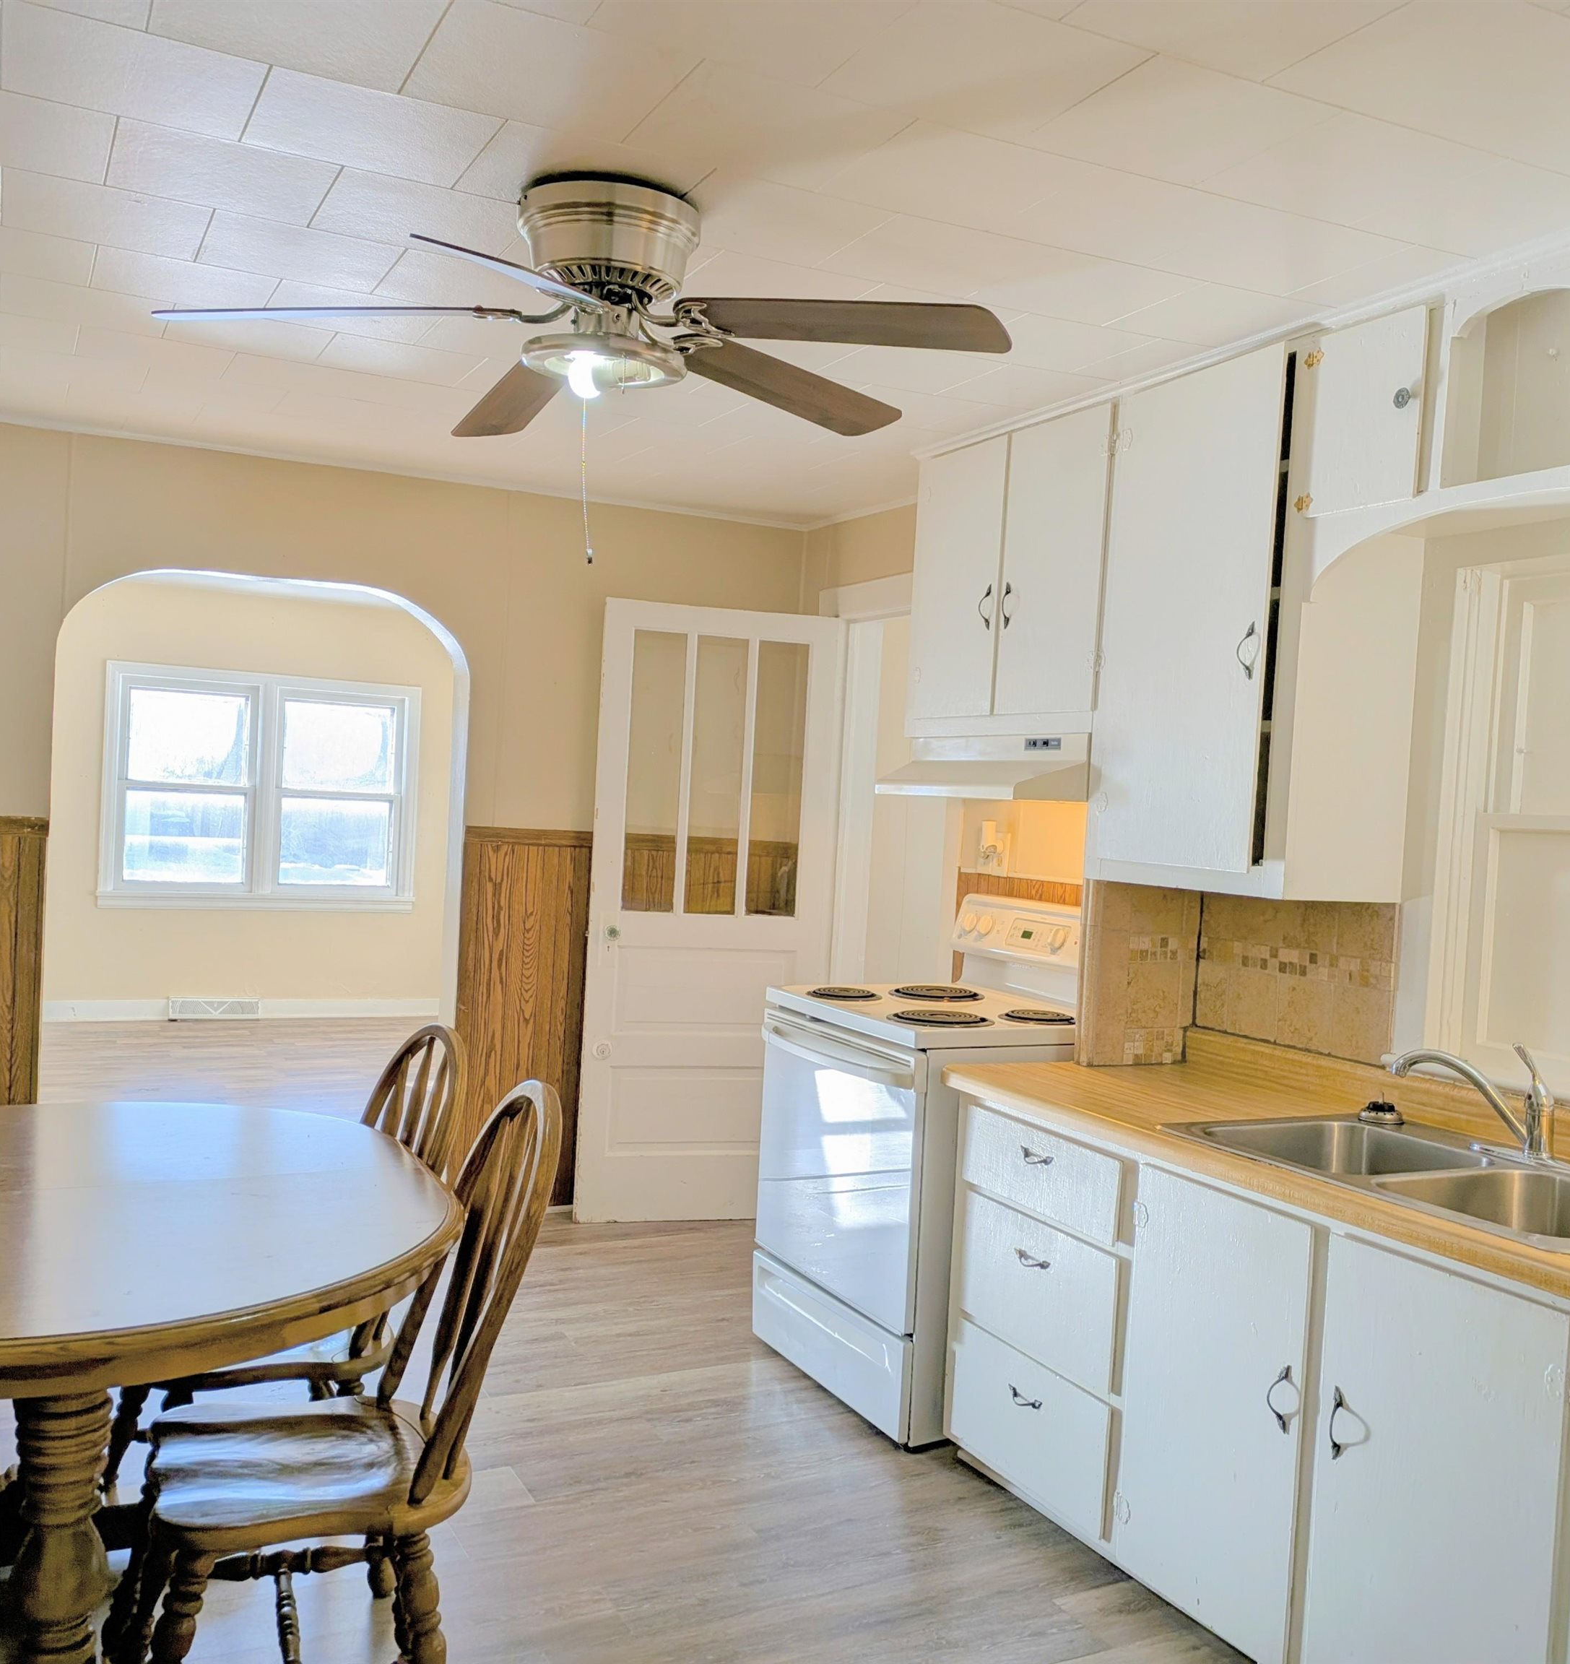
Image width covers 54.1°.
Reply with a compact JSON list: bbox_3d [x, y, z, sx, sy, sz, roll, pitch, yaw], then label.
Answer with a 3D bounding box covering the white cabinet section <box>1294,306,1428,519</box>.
[{"bbox_3d":[1.209,-0.781,2.959,0.295,0.349,0.258,2,1,-28],"label":"white cabinet section"}]

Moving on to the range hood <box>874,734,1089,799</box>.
[{"bbox_3d":[0.601,-0.159,3.922,0.489,0.159,0.756,2,2,-28],"label":"range hood"}]

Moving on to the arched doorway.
[{"bbox_3d":[-1.664,0.237,4.884,1.245,2.045,0.190,2,2,-28],"label":"arched doorway"}]

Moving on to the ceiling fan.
[{"bbox_3d":[-0.301,-0.879,2.512,1.330,0.340,1.330,2,2,-28],"label":"ceiling fan"}]

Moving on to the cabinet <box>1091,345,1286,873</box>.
[{"bbox_3d":[1.000,-0.436,3.347,0.340,1.097,0.585,2,2,-28],"label":"cabinet"}]

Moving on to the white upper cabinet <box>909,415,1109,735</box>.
[{"bbox_3d":[0.684,-0.626,3.958,0.340,0.776,0.808,2,2,-28],"label":"white upper cabinet"}]

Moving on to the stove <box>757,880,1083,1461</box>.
[{"bbox_3d":[0.400,0.786,3.913,0.700,1.205,0.750,2,2,-28],"label":"stove"}]

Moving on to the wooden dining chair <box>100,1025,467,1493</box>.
[{"bbox_3d":[-0.939,0.857,2.888,0.570,0.980,0.470,2,2,-32],"label":"wooden dining chair"}]

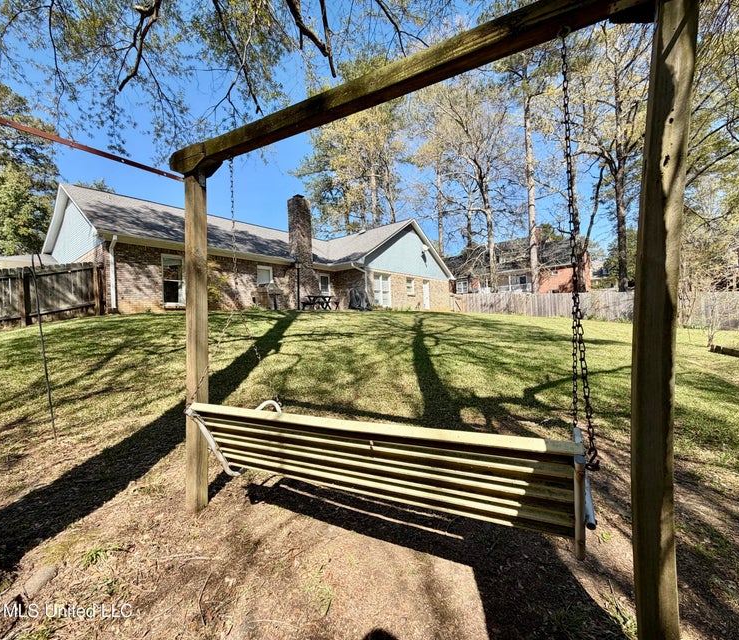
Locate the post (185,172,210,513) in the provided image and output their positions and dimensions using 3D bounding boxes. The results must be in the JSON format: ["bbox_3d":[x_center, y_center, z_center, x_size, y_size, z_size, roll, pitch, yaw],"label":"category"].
[{"bbox_3d":[-1.062,0.127,2.130,0.092,2.080,0.092,0,0,27],"label":"post"}]

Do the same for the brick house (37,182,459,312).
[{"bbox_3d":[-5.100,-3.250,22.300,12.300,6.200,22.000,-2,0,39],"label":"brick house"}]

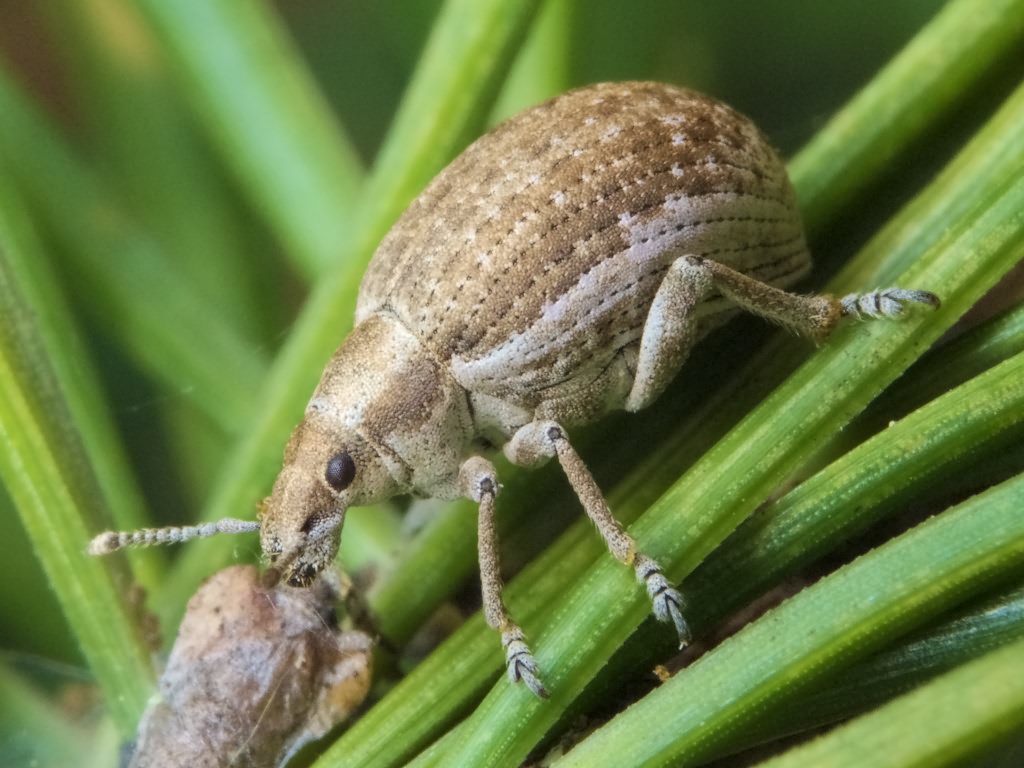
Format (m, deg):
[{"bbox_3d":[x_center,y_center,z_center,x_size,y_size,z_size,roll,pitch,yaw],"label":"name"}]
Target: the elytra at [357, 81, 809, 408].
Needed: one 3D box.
[{"bbox_3d":[0.001,-0.002,0.024,0.006,0.003,0.004,-19,25,-25],"label":"elytra"}]

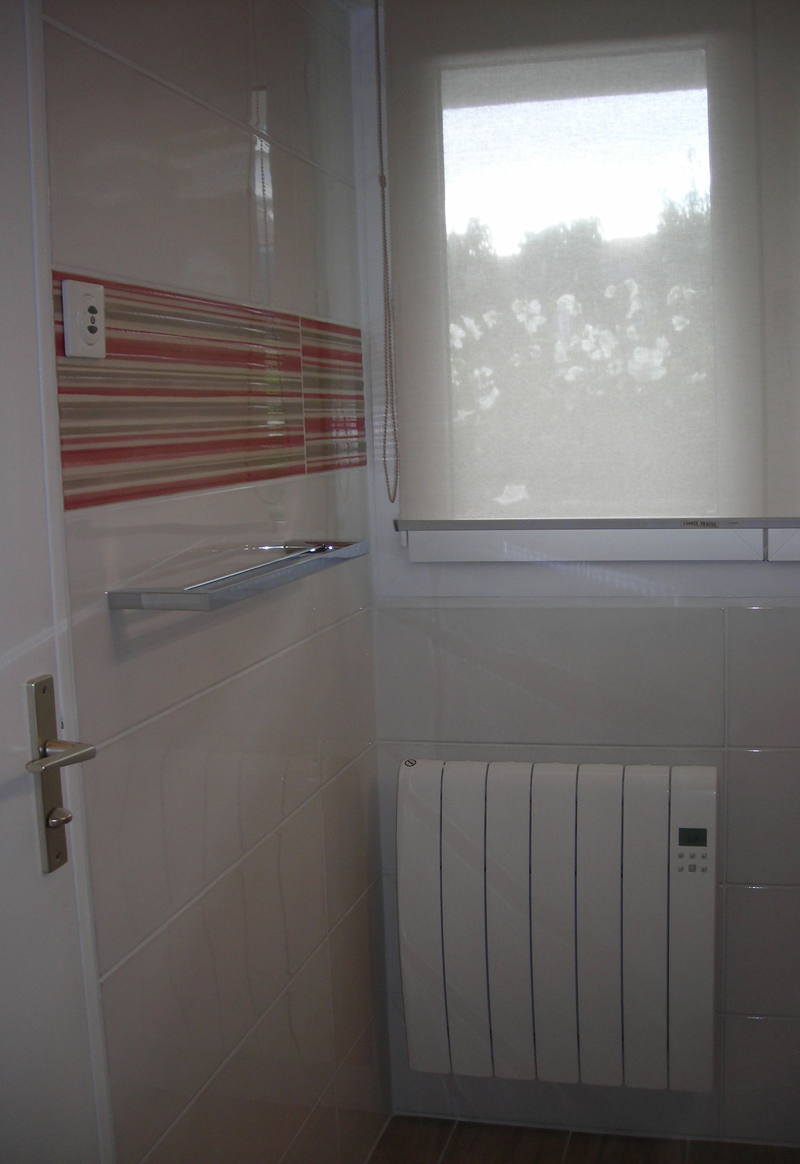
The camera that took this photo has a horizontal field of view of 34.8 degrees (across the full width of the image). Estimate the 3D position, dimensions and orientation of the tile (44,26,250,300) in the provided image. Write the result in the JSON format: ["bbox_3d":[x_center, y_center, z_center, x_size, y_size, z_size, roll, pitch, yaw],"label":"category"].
[{"bbox_3d":[-0.278,-0.466,1.520,0.015,0.250,0.558,0,7,15],"label":"tile"}]

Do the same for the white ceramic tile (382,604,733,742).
[{"bbox_3d":[0.261,0.167,2.276,0.631,0.247,0.015,0,7,14],"label":"white ceramic tile"}]

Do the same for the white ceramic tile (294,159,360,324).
[{"bbox_3d":[-0.122,-0.547,2.100,0.015,0.250,0.327,0,7,15],"label":"white ceramic tile"}]

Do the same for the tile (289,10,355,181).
[{"bbox_3d":[-0.131,-0.786,2.071,0.015,0.250,0.320,0,7,15],"label":"tile"}]

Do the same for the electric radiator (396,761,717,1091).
[{"bbox_3d":[0.278,0.610,2.250,0.553,0.583,0.105,0,7,14],"label":"electric radiator"}]

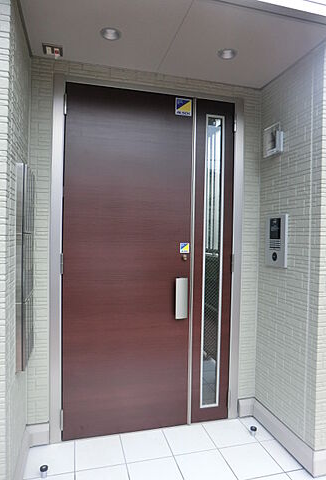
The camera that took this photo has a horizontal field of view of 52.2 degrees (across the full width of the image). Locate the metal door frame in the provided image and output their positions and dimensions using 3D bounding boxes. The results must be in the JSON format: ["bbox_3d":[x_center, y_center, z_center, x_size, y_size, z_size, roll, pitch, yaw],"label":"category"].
[{"bbox_3d":[-0.075,0.141,2.393,1.368,2.431,0.100,1,1,-15],"label":"metal door frame"}]

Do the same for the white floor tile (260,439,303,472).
[{"bbox_3d":[0.749,1.378,2.125,0.127,0.010,0.297,1,1,-15],"label":"white floor tile"}]

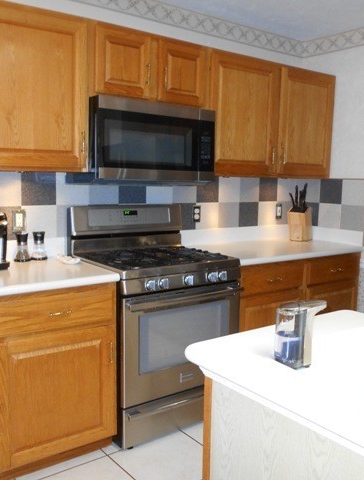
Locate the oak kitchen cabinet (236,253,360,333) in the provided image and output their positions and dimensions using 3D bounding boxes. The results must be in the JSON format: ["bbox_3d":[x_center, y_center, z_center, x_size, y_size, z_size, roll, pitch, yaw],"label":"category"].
[{"bbox_3d":[0.592,0.514,3.402,1.145,0.876,0.630,-4,9,-36],"label":"oak kitchen cabinet"}]

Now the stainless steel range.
[{"bbox_3d":[-0.156,0.417,2.794,0.757,1.190,0.690,-4,9,-36],"label":"stainless steel range"}]

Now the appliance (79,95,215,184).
[{"bbox_3d":[-0.228,-0.548,2.797,0.757,0.440,0.410,-4,9,-36],"label":"appliance"}]

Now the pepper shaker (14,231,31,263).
[{"bbox_3d":[-0.852,0.042,2.567,0.080,0.147,0.080,-4,9,-36],"label":"pepper shaker"}]

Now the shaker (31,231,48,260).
[{"bbox_3d":[-0.779,0.035,2.634,0.080,0.147,0.080,-4,9,-36],"label":"shaker"}]

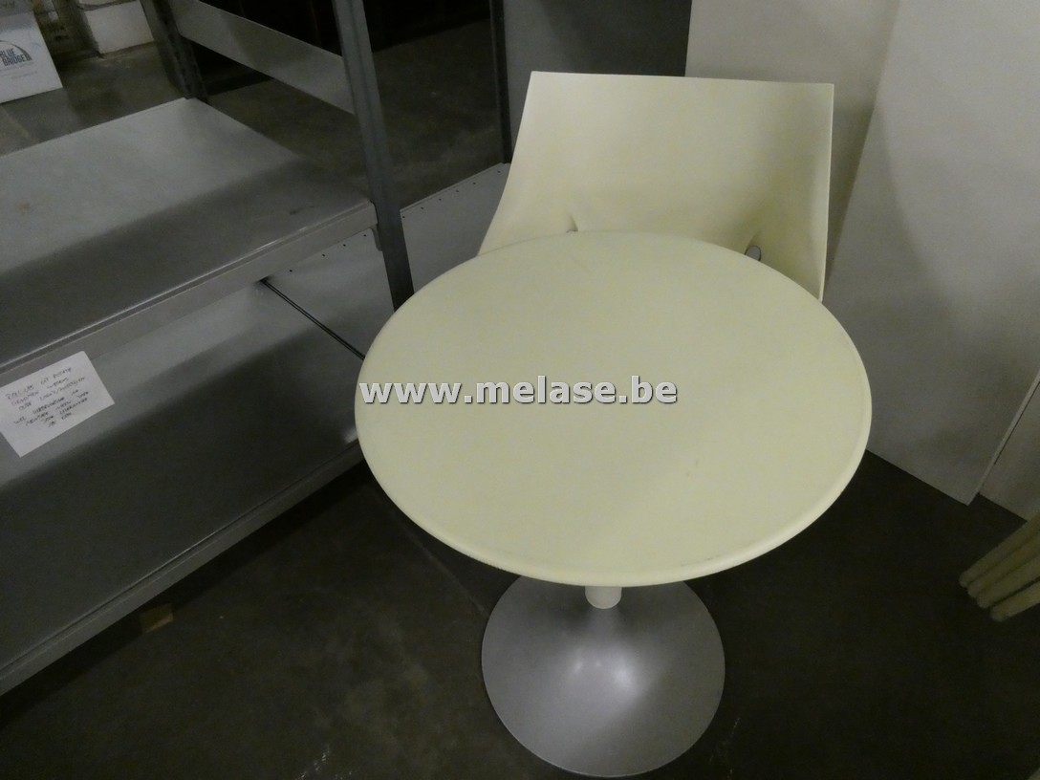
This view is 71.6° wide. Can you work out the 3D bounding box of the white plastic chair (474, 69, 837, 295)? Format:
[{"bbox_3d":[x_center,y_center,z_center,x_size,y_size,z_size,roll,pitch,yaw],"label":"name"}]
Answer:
[{"bbox_3d":[0.239,-0.121,1.442,0.610,0.780,0.570,9,46,15],"label":"white plastic chair"}]

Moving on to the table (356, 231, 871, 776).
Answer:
[{"bbox_3d":[0.128,0.233,1.126,0.600,0.740,0.600,-6,44,0],"label":"table"}]

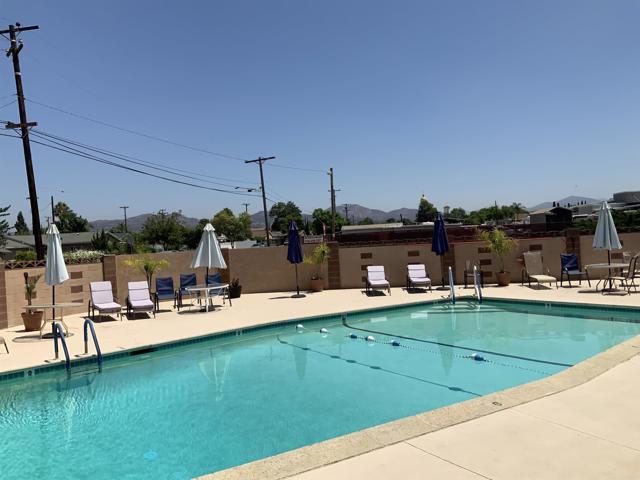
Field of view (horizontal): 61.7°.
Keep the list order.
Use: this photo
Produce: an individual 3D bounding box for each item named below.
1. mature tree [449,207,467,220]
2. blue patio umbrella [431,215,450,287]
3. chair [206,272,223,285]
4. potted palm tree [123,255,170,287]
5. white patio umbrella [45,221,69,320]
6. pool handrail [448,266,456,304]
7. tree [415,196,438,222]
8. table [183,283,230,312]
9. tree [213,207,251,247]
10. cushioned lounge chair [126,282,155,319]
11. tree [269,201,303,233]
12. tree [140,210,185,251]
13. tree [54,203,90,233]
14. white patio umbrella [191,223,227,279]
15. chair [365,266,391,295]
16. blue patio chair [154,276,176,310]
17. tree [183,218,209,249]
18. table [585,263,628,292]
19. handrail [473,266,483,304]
[{"bbox_3d":[21.960,-2.072,84.983,3.600,6.169,3.600,-3,0,15],"label":"mature tree"},{"bbox_3d":[4.013,0.354,17.717,0.560,2.500,0.560,-3,0,13],"label":"blue patio umbrella"},{"bbox_3d":[-2.946,1.478,15.793,0.630,0.930,0.700,-3,0,-22],"label":"chair"},{"bbox_3d":[-5.583,1.292,17.218,1.450,1.630,1.300,-3,1,-27],"label":"potted palm tree"},{"bbox_3d":[-5.683,0.848,11.547,0.540,2.430,0.540,-3,0,-27],"label":"white patio umbrella"},{"bbox_3d":[3.682,1.273,14.892,0.120,1.030,0.650,-3,0,3],"label":"pool handrail"},{"bbox_3d":[20.872,-4.154,105.035,4.400,8.350,4.400,-3,0,0],"label":"tree"},{"bbox_3d":[-3.120,1.607,14.862,1.220,0.680,1.220,-3,0,-11],"label":"table"},{"bbox_3d":[-9.416,-0.441,57.984,4.300,5.942,4.300,-3,0,-9],"label":"tree"},{"bbox_3d":[-4.959,1.662,14.647,0.640,0.880,1.500,-3,1,-27],"label":"cushioned lounge chair"},{"bbox_3d":[-5.112,-2.376,85.033,5.900,7.780,5.900,-3,0,0],"label":"tree"},{"bbox_3d":[-17.480,-0.474,60.024,5.000,5.660,5.000,-3,0,0],"label":"tree"},{"bbox_3d":[-30.266,-0.450,66.012,4.600,8.200,4.600,-3,0,-25],"label":"tree"},{"bbox_3d":[-3.076,0.728,14.877,0.980,2.430,0.980,-3,0,-11],"label":"white patio umbrella"},{"bbox_3d":[1.820,1.282,16.843,0.660,0.830,1.850,-3,0,5],"label":"chair"},{"bbox_3d":[-4.424,1.553,15.393,0.630,0.930,0.700,-3,0,-23],"label":"blue patio chair"},{"bbox_3d":[-11.949,0.272,51.987,2.800,4.722,2.800,-3,0,-13],"label":"tree"},{"bbox_3d":[7.805,1.032,14.519,1.220,0.710,1.220,-3,0,28],"label":"table"},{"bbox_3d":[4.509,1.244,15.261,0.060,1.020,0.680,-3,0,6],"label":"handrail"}]

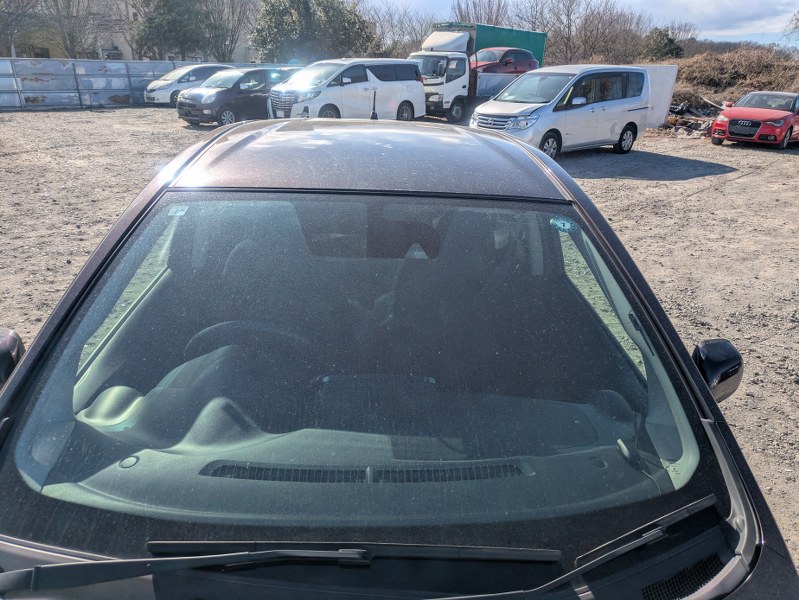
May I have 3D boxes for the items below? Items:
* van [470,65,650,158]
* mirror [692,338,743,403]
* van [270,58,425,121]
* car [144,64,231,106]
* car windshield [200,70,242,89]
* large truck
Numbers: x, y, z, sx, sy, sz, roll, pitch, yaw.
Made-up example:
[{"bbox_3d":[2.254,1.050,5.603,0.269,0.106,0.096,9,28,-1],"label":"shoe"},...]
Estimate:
[{"bbox_3d":[3.628,-4.181,12.726,4.700,1.870,1.710,-16,28,-36],"label":"van"},{"bbox_3d":[0.838,0.194,1.570,0.170,0.150,0.120,-2,23,-7],"label":"mirror"},{"bbox_3d":[-1.464,-6.183,17.232,4.930,1.890,1.860,-20,30,-41],"label":"van"},{"bbox_3d":[-8.366,-8.829,23.693,3.900,1.520,1.700,-18,30,-40],"label":"car"},{"bbox_3d":[-5.019,-6.191,16.271,1.280,0.460,0.580,19,28,36],"label":"car windshield"},{"bbox_3d":[2.753,-8.129,20.778,1.880,3.000,6.500,19,28,36],"label":"large truck"}]

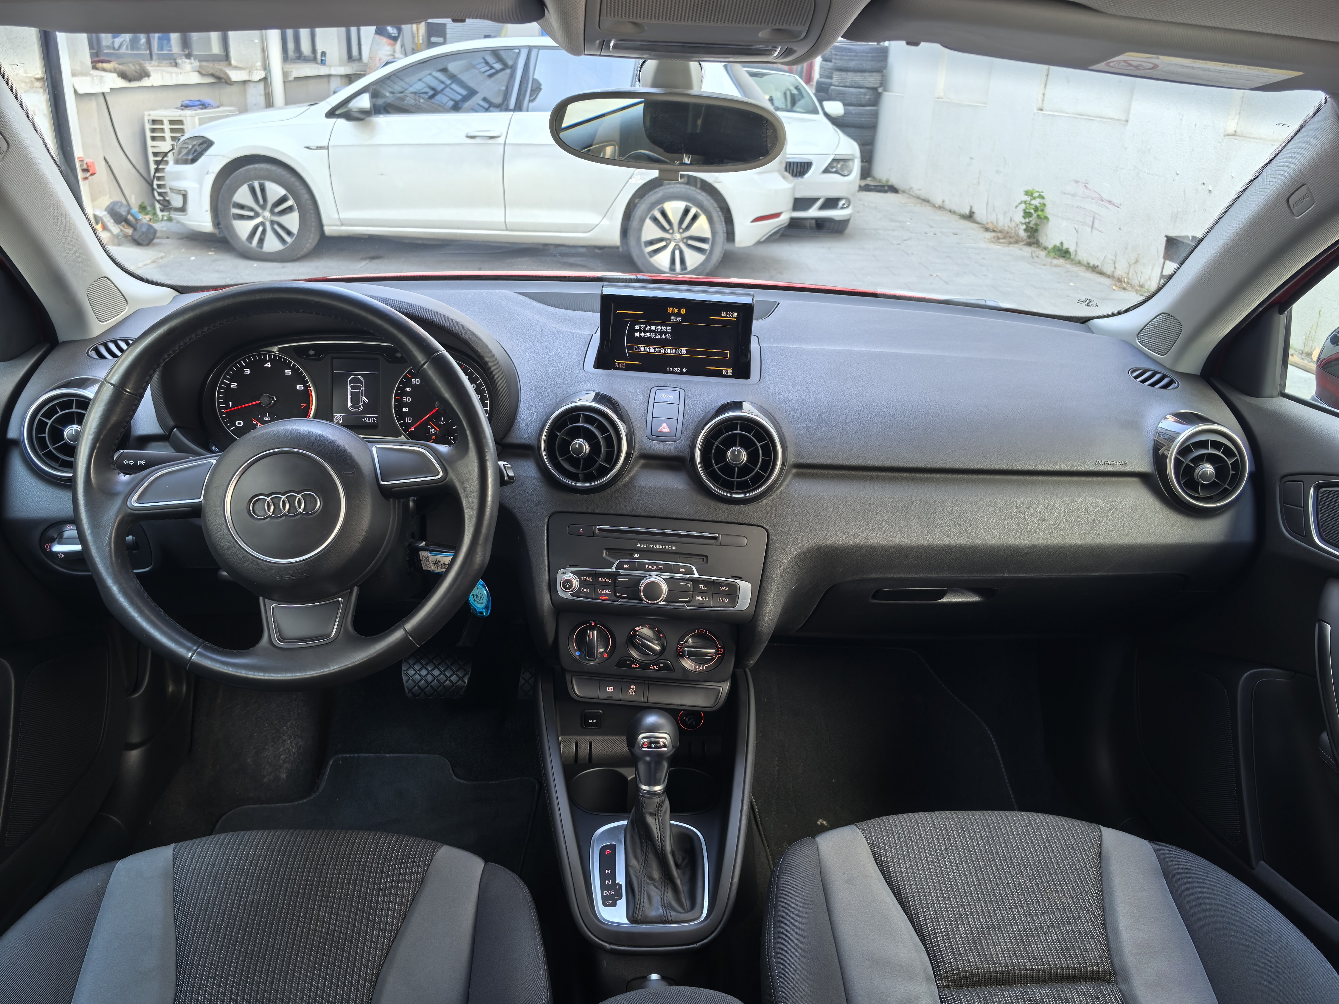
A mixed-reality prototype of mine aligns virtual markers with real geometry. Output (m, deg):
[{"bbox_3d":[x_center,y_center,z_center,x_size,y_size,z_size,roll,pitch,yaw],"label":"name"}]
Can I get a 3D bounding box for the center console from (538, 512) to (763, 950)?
[{"bbox_3d":[-0.022,0.215,0.988,0.215,0.335,0.310,3,22,0],"label":"center console"}]

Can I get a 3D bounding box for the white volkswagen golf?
[{"bbox_3d":[-1.261,-2.466,7.270,4.270,1.480,1.830,3,22,2],"label":"white volkswagen golf"}]

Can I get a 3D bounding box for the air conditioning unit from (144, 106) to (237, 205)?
[{"bbox_3d":[-3.817,-2.764,8.515,0.360,0.780,1.000,1,22,-3],"label":"air conditioning unit"}]

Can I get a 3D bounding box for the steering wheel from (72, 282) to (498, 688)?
[{"bbox_3d":[-0.343,-0.014,0.964,0.370,0.370,0.110,1,-2,-4],"label":"steering wheel"}]

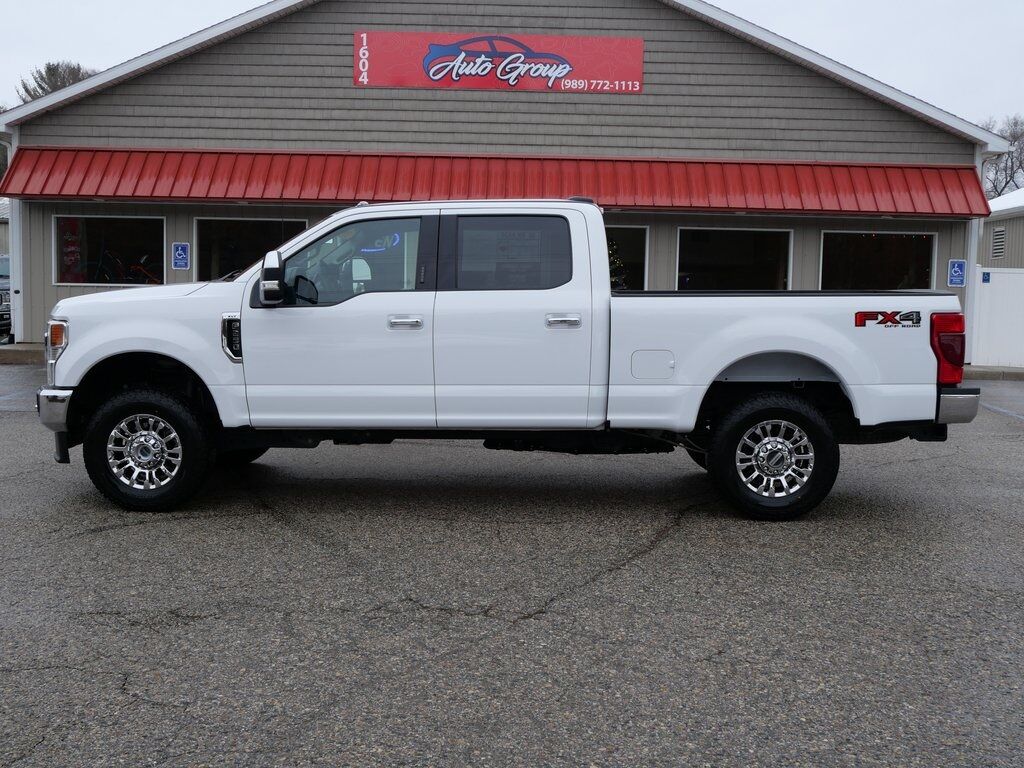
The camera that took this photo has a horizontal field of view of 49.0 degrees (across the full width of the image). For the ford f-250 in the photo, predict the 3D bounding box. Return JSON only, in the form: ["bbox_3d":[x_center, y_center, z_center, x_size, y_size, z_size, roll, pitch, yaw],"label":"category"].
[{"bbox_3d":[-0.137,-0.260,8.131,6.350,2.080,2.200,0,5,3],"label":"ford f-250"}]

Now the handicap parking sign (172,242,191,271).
[{"bbox_3d":[-5.665,-2.190,19.250,0.305,0.457,0.020,1,5,0],"label":"handicap parking sign"}]

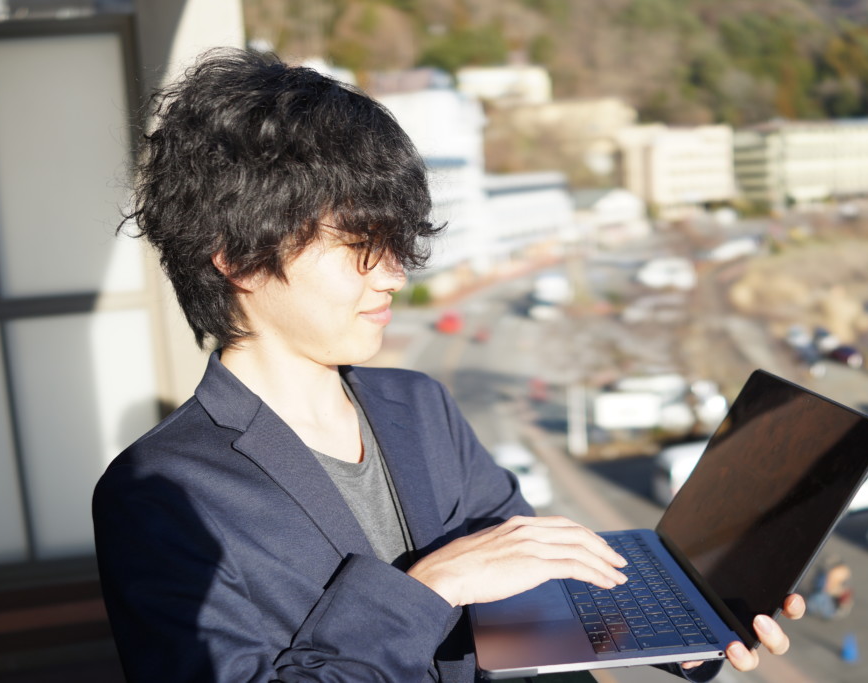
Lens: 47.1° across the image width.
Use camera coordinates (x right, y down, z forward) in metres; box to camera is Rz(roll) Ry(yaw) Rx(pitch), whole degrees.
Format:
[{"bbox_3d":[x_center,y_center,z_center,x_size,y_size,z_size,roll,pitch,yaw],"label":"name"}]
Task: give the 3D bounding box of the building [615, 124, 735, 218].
[{"bbox_3d":[55.753,-39.950,230.062,24.000,18.500,14.000,-8,10,-27],"label":"building"}]

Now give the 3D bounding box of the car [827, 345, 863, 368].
[{"bbox_3d":[31.826,1.160,77.000,1.700,1.500,4.100,-6,9,-12],"label":"car"}]

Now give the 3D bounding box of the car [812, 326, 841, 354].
[{"bbox_3d":[32.327,-0.082,82.000,1.700,1.500,4.000,-4,9,-5],"label":"car"}]

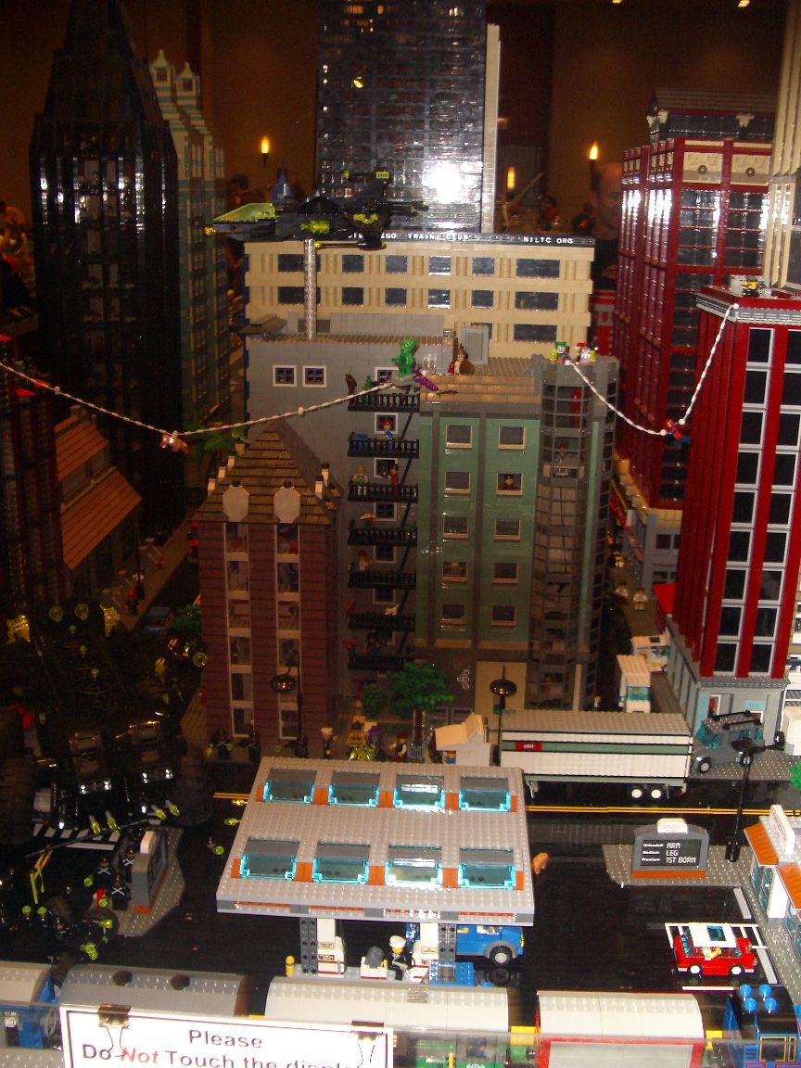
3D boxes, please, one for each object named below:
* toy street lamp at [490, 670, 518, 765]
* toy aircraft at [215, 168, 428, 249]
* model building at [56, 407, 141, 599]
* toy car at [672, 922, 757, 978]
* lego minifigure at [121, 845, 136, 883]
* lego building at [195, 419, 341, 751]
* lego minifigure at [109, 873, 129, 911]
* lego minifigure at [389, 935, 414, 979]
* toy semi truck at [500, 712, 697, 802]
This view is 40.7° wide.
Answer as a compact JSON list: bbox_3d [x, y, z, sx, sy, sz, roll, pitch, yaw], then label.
[{"bbox_3d":[0.132,0.238,1.369,0.033,0.141,0.045,1,17,3],"label":"toy street lamp"},{"bbox_3d":[-0.103,-0.412,1.372,0.250,0.095,0.170,-5,18,-16],"label":"toy aircraft"},{"bbox_3d":[-0.647,-0.042,1.981,0.230,0.300,0.420,1,17,3],"label":"model building"},{"bbox_3d":[0.311,0.412,1.072,0.076,0.036,0.037,1,17,3],"label":"toy car"},{"bbox_3d":[-0.296,0.359,1.179,0.024,0.041,0.016,0,17,-3],"label":"lego minifigure"},{"bbox_3d":[-0.171,0.057,1.454,0.177,0.420,0.176,1,17,3],"label":"lego building"},{"bbox_3d":[-0.294,0.373,1.133,0.024,0.041,0.016,0,17,-3],"label":"lego minifigure"},{"bbox_3d":[0.000,0.412,1.055,0.025,0.043,0.018,-4,18,-13],"label":"lego minifigure"},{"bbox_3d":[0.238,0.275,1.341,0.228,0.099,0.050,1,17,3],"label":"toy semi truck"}]

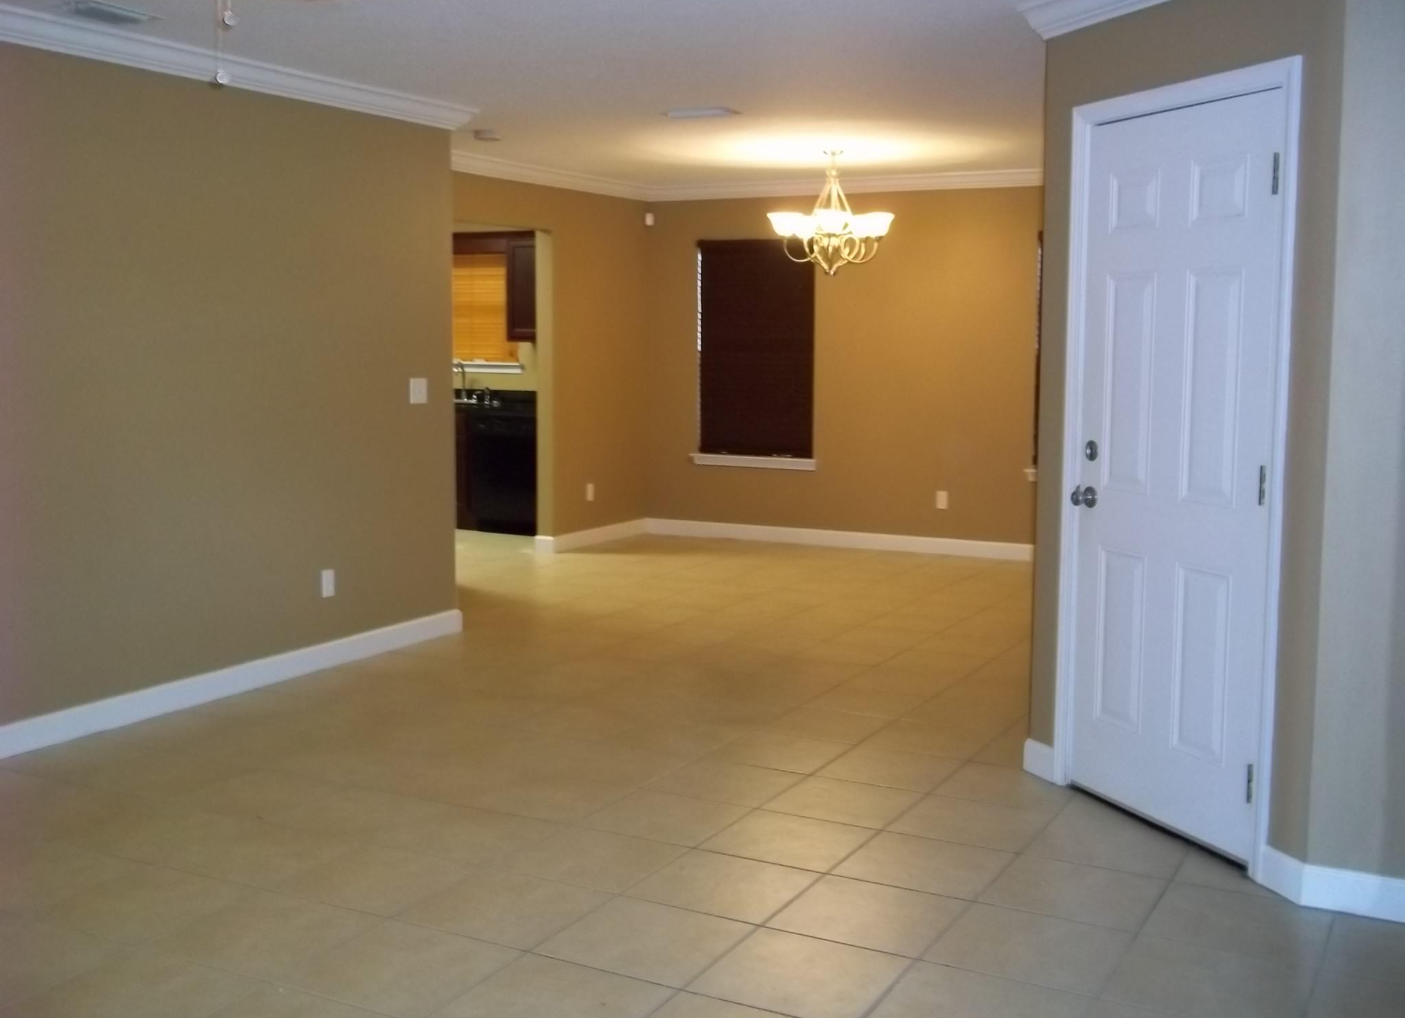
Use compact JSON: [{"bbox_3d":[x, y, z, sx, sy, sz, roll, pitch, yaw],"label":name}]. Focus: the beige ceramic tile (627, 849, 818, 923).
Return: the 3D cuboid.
[{"bbox_3d":[0.058,0.981,3.805,0.400,0.010,0.400,4,7,28],"label":"beige ceramic tile"}]

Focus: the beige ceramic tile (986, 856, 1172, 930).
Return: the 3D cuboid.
[{"bbox_3d":[0.961,0.991,3.784,0.400,0.010,0.400,4,7,28],"label":"beige ceramic tile"}]

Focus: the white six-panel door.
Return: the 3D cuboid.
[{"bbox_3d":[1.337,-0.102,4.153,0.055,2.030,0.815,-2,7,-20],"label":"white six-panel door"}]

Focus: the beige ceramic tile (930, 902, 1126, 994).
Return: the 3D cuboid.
[{"bbox_3d":[0.775,1.032,3.434,0.385,0.012,0.385,4,7,28],"label":"beige ceramic tile"}]

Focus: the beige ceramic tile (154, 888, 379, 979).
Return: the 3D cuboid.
[{"bbox_3d":[-1.031,1.010,3.474,0.385,0.012,0.385,4,7,28],"label":"beige ceramic tile"}]

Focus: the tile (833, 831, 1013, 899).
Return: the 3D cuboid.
[{"bbox_3d":[0.607,0.970,3.976,0.385,0.012,0.385,4,7,28],"label":"tile"}]

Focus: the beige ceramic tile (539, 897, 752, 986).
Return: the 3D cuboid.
[{"bbox_3d":[-0.129,1.016,3.431,0.400,0.012,0.400,4,7,28],"label":"beige ceramic tile"}]

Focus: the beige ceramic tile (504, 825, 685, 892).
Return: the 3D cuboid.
[{"bbox_3d":[-0.299,0.957,3.993,0.400,0.010,0.400,4,7,28],"label":"beige ceramic tile"}]

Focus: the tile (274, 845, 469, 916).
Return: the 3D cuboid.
[{"bbox_3d":[-0.841,0.976,3.829,0.398,0.012,0.398,4,7,28],"label":"tile"}]

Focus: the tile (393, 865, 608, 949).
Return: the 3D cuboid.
[{"bbox_3d":[-0.487,0.996,3.647,0.385,0.012,0.385,4,7,28],"label":"tile"}]

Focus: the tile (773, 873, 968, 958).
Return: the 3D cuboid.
[{"bbox_3d":[0.416,1.008,3.618,0.385,0.012,0.385,4,7,28],"label":"tile"}]

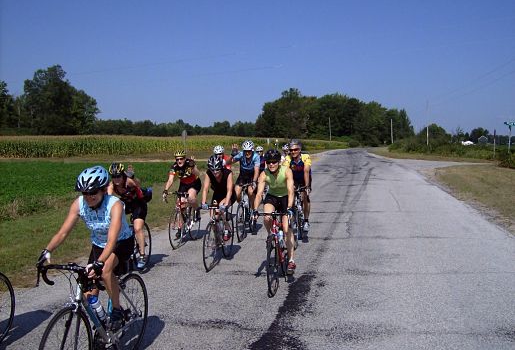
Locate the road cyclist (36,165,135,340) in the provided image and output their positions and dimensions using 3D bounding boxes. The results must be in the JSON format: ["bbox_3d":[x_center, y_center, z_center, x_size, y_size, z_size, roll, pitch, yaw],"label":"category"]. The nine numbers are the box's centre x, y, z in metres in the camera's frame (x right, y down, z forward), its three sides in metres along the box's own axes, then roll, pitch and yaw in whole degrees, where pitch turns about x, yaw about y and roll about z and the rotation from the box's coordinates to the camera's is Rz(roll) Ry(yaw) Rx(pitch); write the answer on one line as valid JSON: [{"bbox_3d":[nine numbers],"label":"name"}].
[{"bbox_3d":[-1.128,0.619,3.904,0.520,1.405,0.950,1,3,11],"label":"road cyclist"}]

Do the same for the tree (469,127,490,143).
[{"bbox_3d":[128.345,-20.849,309.248,11.500,10.500,10.350,0,3,0],"label":"tree"}]

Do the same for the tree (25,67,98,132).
[{"bbox_3d":[-47.784,-16.574,129.268,18.000,20.500,16.200,0,3,0],"label":"tree"}]

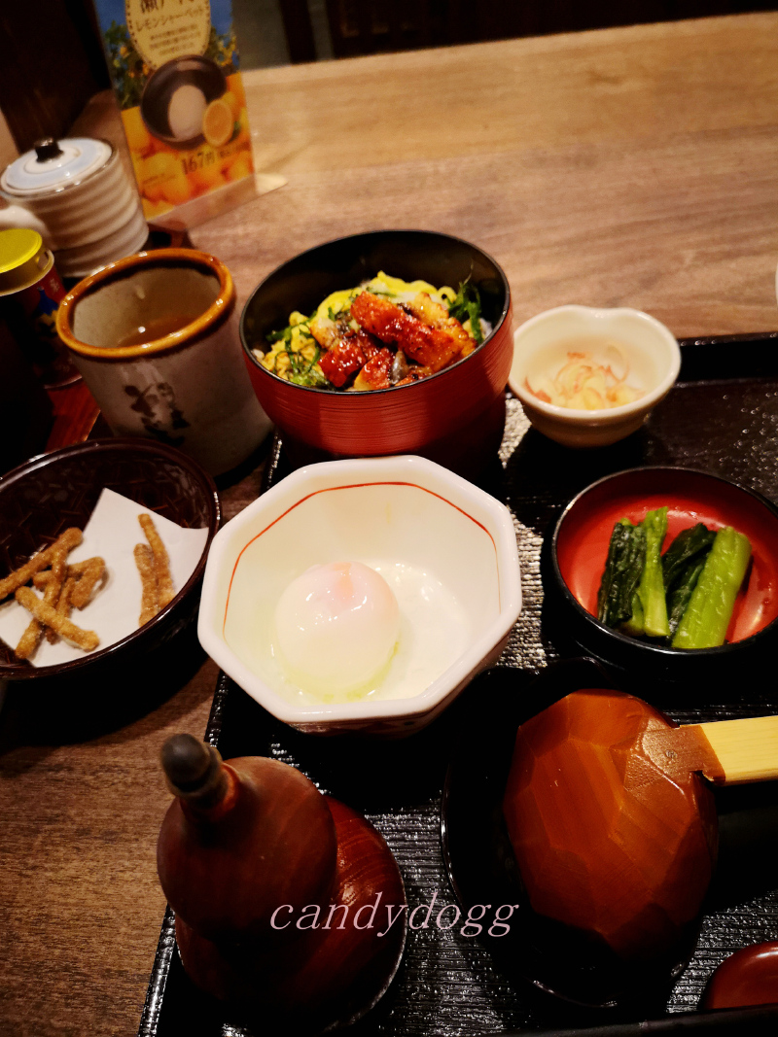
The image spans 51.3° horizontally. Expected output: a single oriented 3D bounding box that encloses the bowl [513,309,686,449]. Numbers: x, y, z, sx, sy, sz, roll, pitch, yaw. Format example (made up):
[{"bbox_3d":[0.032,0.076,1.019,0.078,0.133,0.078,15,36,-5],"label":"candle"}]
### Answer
[{"bbox_3d":[0.093,-0.060,0.377,0.078,0.040,0.075,-4,50,5],"label":"bowl"}]

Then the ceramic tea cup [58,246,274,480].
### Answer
[{"bbox_3d":[-0.104,-0.073,0.396,0.083,0.081,0.083,-4,50,5],"label":"ceramic tea cup"}]

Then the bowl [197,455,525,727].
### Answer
[{"bbox_3d":[-0.008,0.035,0.309,0.113,0.048,0.113,-5,50,4],"label":"bowl"}]

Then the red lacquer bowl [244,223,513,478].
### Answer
[{"bbox_3d":[-0.004,-0.076,0.390,0.124,0.065,0.124,-4,50,5],"label":"red lacquer bowl"}]

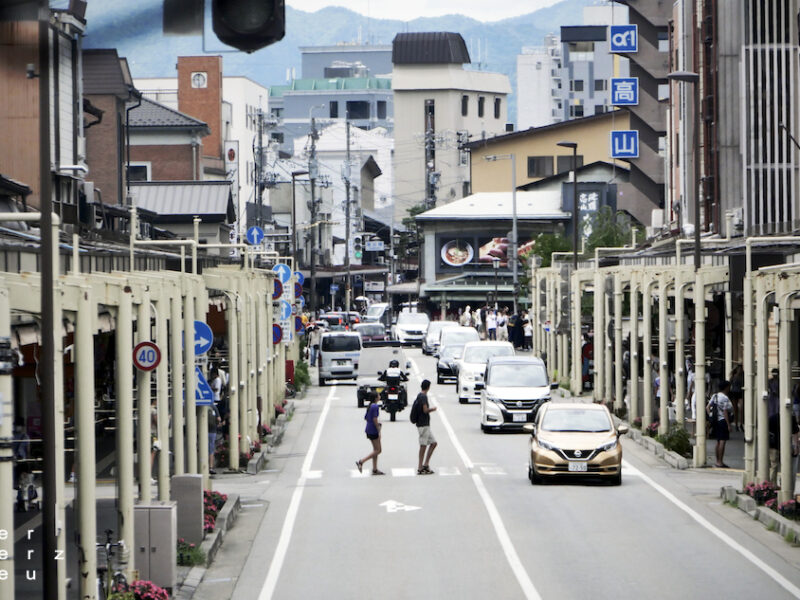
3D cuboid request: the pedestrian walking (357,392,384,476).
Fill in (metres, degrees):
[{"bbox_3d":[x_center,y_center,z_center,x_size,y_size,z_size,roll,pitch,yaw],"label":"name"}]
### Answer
[{"bbox_3d":[-0.585,2.634,104.500,0.540,1.630,0.440,-1,0,0],"label":"pedestrian walking"}]

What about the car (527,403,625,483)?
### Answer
[{"bbox_3d":[3.260,2.675,99.000,1.730,1.520,4.100,0,0,0],"label":"car"}]

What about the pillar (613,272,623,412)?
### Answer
[{"bbox_3d":[5.723,1.113,138.000,0.180,3.667,0.180,-1,0,0],"label":"pillar"}]

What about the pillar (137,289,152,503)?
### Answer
[{"bbox_3d":[-3.348,1.642,69.500,0.170,3.580,0.170,0,0,0],"label":"pillar"}]

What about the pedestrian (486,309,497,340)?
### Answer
[{"bbox_3d":[4.463,1.317,257.000,0.500,1.720,0.330,0,0,0],"label":"pedestrian"}]

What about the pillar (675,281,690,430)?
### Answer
[{"bbox_3d":[5.840,1.299,109.500,0.175,3.491,0.175,-1,0,0],"label":"pillar"}]

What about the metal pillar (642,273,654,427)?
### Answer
[{"bbox_3d":[6.037,1.300,128.000,0.220,3.750,0.220,0,0,0],"label":"metal pillar"}]

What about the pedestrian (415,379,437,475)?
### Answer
[{"bbox_3d":[0.479,2.434,101.000,0.500,1.800,0.500,0,0,0],"label":"pedestrian"}]

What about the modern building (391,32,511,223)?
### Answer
[{"bbox_3d":[3.673,-8.397,370.306,4.629,20.400,9.552,0,0,27],"label":"modern building"}]

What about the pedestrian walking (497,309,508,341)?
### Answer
[{"bbox_3d":[4.789,1.223,245.000,0.500,1.730,0.380,-1,0,-3],"label":"pedestrian walking"}]

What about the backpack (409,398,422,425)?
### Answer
[{"bbox_3d":[0.323,2.211,104.500,0.230,0.460,0.310,-1,0,0],"label":"backpack"}]

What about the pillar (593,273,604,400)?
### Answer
[{"bbox_3d":[5.722,1.078,151.500,0.280,3.850,0.250,-1,0,0],"label":"pillar"}]

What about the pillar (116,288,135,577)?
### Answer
[{"bbox_3d":[-3.328,1.652,64.000,0.190,3.600,0.190,0,0,0],"label":"pillar"}]

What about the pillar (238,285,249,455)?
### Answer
[{"bbox_3d":[-3.236,1.434,109.500,0.175,3.550,0.175,0,0,0],"label":"pillar"}]

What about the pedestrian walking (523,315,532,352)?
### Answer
[{"bbox_3d":[6.340,1.681,262.000,0.380,1.700,0.500,0,0,30],"label":"pedestrian walking"}]

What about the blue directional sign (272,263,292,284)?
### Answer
[{"bbox_3d":[-3.606,-0.794,161.000,0.600,0.623,0.050,-1,0,0],"label":"blue directional sign"}]

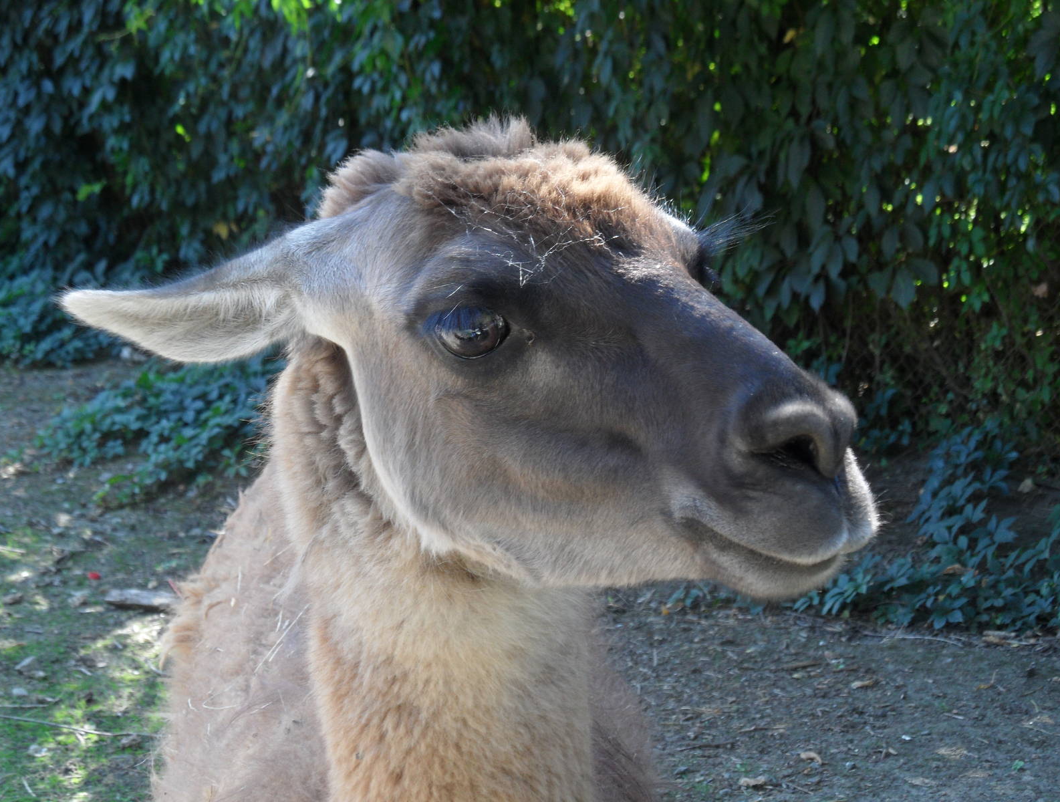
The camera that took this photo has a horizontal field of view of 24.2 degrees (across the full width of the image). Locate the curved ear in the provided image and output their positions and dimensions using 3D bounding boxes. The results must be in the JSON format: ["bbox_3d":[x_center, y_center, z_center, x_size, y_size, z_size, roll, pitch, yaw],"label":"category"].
[{"bbox_3d":[-0.172,-0.050,1.210,0.122,0.058,0.045,-1,23,21],"label":"curved ear"}]

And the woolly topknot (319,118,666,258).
[{"bbox_3d":[-0.019,-0.103,1.200,0.125,0.058,0.135,-11,16,-41],"label":"woolly topknot"}]

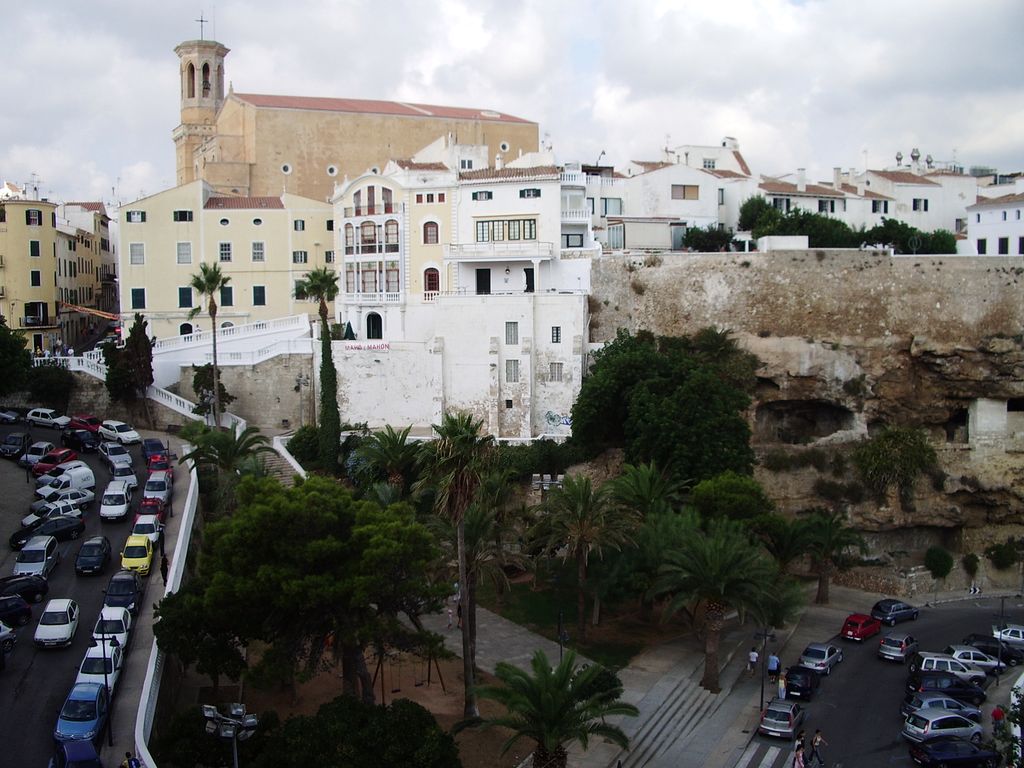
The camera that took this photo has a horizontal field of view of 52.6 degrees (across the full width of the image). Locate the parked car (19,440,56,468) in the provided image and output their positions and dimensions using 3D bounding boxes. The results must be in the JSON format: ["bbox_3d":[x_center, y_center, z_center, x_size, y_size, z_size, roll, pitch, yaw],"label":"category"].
[{"bbox_3d":[-39.770,5.910,86.960,1.700,1.420,4.150,4,8,4],"label":"parked car"}]

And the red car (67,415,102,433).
[{"bbox_3d":[-40.470,3.740,97.370,3.950,1.400,1.670,6,8,21],"label":"red car"}]

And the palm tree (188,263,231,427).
[{"bbox_3d":[-29.120,-3.570,100.020,4.000,16.240,4.000,-1,5,0],"label":"palm tree"}]

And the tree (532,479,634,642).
[{"bbox_3d":[4.435,10.837,64.516,6.600,10.700,6.400,-1,5,0],"label":"tree"}]

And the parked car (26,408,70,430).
[{"bbox_3d":[-40.473,3.121,90.508,3.750,1.400,1.620,6,8,17],"label":"parked car"}]

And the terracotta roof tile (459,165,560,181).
[{"bbox_3d":[-0.230,-19.770,97.000,9.600,1.500,3.400,2,5,24],"label":"terracotta roof tile"}]

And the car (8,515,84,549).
[{"bbox_3d":[-29.525,9.398,65.956,4.200,1.450,1.740,-3,10,-40],"label":"car"}]

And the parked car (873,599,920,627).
[{"bbox_3d":[28.054,16.656,75.698,3.850,1.440,1.650,-1,4,-35],"label":"parked car"}]

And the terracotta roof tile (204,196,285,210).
[{"bbox_3d":[-28.530,-19.230,110.000,8.400,1.500,3.200,-1,5,0],"label":"terracotta roof tile"}]

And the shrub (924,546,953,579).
[{"bbox_3d":[35.364,14.858,85.574,2.400,2.650,2.300,-1,5,-5],"label":"shrub"}]

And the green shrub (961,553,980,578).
[{"bbox_3d":[38.158,15.187,86.106,1.600,2.100,1.600,-1,5,-5],"label":"green shrub"}]

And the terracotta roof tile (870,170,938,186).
[{"bbox_3d":[43.590,-22.820,115.000,6.400,1.800,4.300,-2,5,-17],"label":"terracotta roof tile"}]

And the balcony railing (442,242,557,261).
[{"bbox_3d":[-1.121,-11.924,92.827,10.600,1.400,1.600,1,5,21],"label":"balcony railing"}]

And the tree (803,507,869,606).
[{"bbox_3d":[23.415,12.550,75.670,4.600,7.300,4.600,-1,5,0],"label":"tree"}]

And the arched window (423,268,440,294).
[{"bbox_3d":[-7.503,-9.600,96.500,1.600,2.400,0.300,1,6,20],"label":"arched window"}]

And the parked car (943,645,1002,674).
[{"bbox_3d":[30.031,17.975,67.280,3.800,1.420,1.640,1,4,0],"label":"parked car"}]

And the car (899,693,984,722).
[{"bbox_3d":[22.749,17.111,54.807,4.100,1.460,1.740,-2,5,-13],"label":"car"}]

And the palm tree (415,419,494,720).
[{"bbox_3d":[-2.830,9.330,52.940,3.900,15.930,3.900,-1,5,0],"label":"palm tree"}]

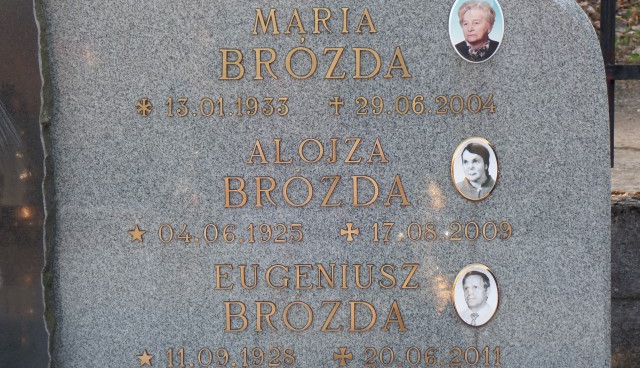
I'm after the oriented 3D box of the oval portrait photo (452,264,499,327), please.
[{"bbox_3d":[0.260,0.186,3.512,0.077,0.105,0.010,0,11,2],"label":"oval portrait photo"}]

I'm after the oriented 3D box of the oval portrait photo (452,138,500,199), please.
[{"bbox_3d":[0.255,-0.025,3.473,0.077,0.105,0.010,0,11,2],"label":"oval portrait photo"}]

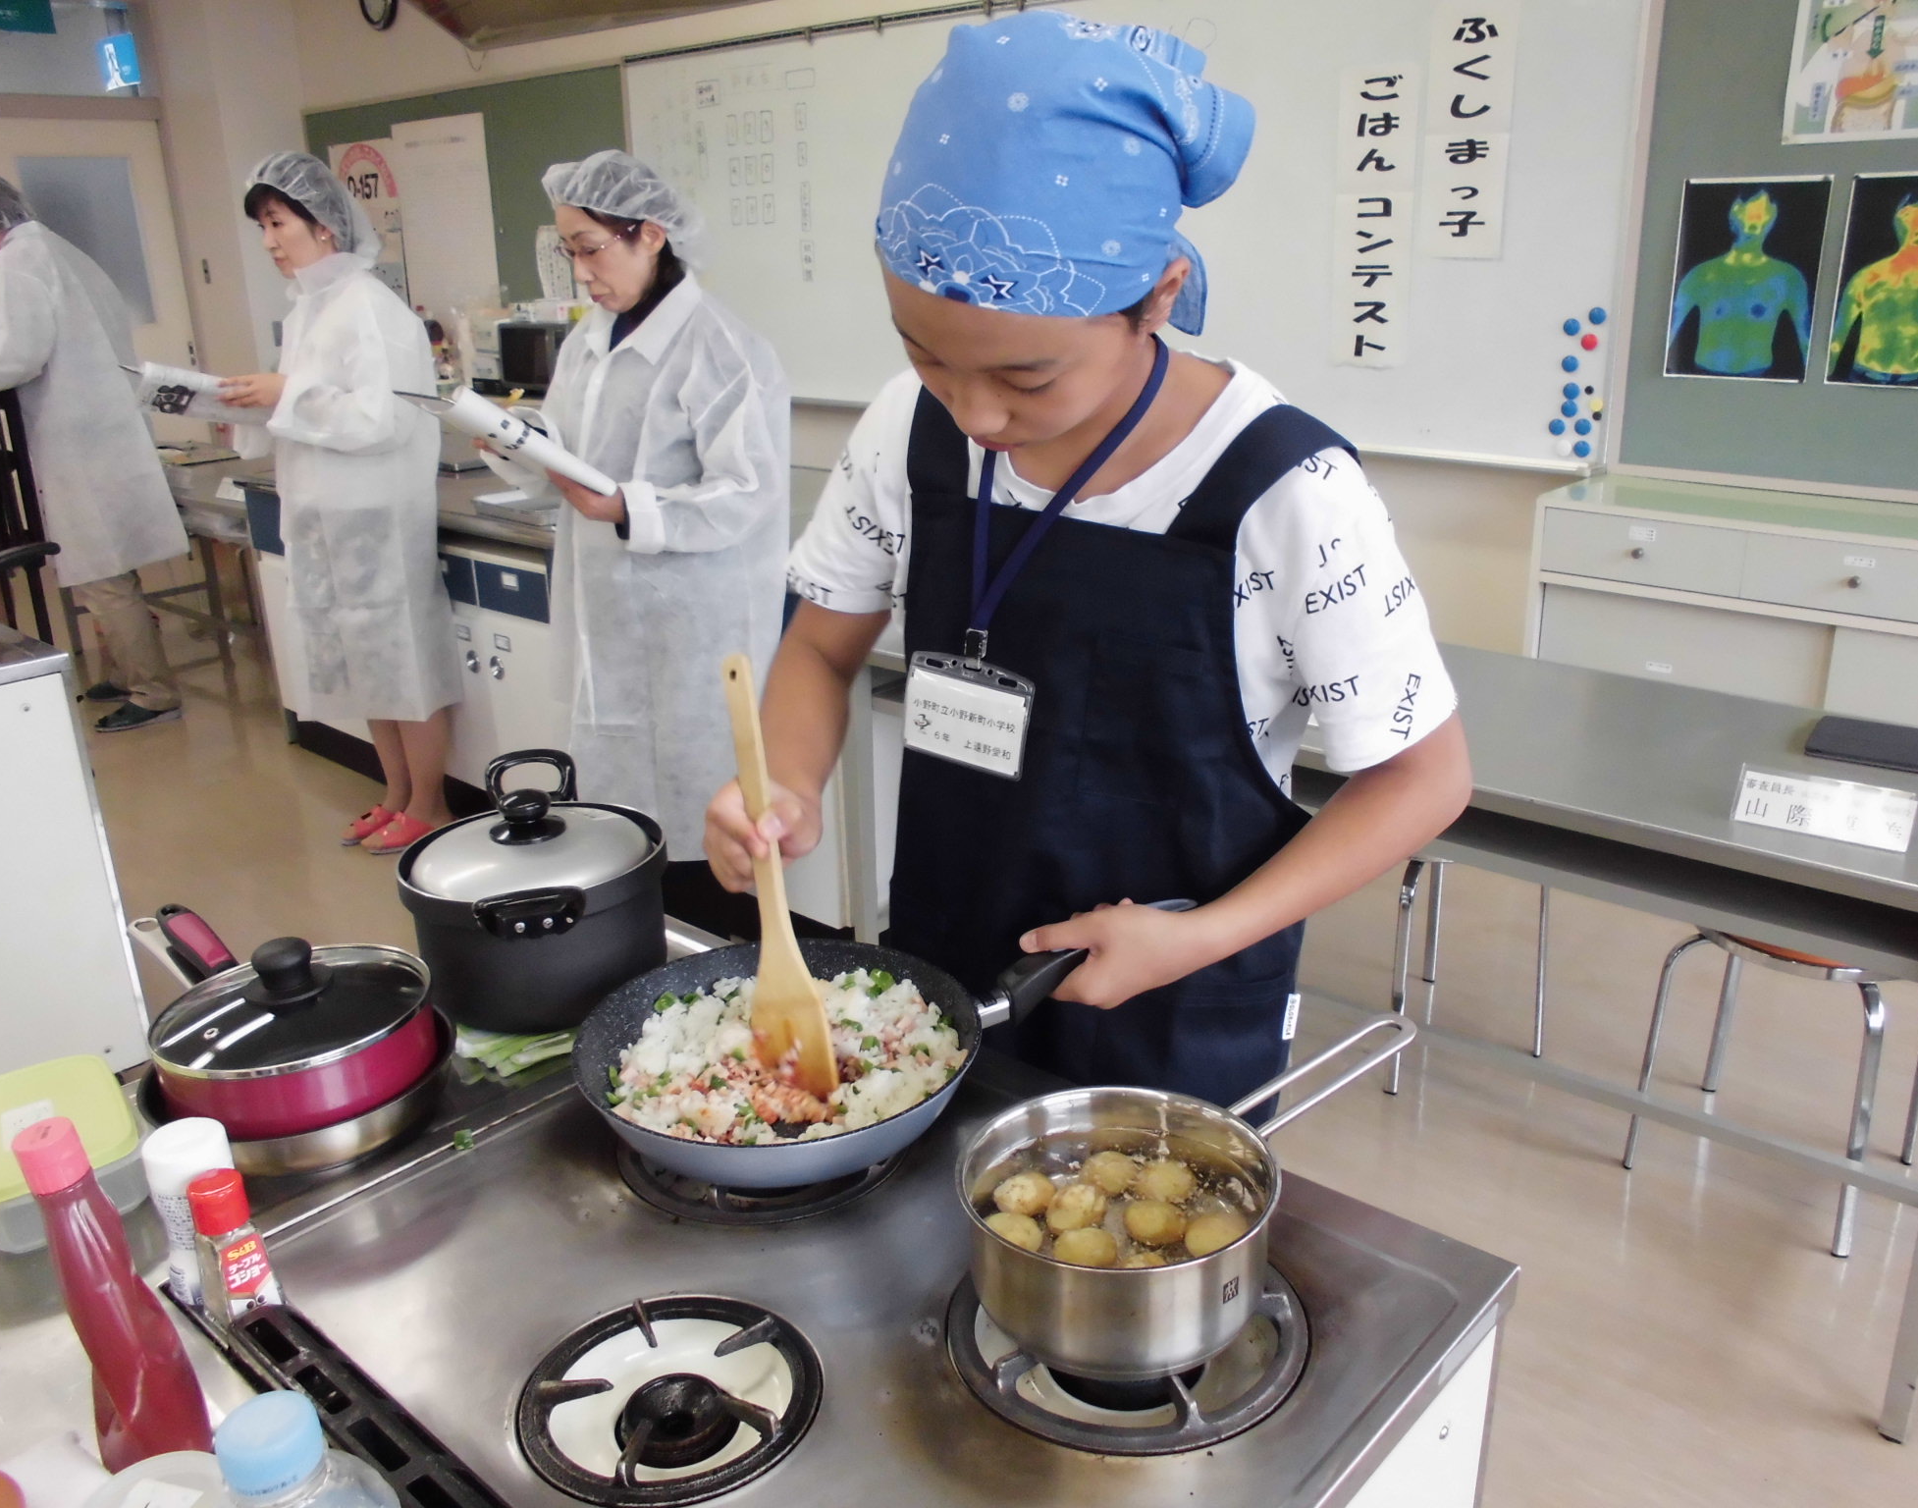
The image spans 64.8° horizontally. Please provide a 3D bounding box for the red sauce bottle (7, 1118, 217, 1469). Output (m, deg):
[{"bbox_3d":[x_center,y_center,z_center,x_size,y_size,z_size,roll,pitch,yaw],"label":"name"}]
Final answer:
[{"bbox_3d":[-0.428,0.270,0.770,0.062,0.198,0.055,-13,22,-28],"label":"red sauce bottle"}]

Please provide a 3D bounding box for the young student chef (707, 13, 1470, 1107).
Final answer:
[{"bbox_3d":[0.083,0.231,1.202,0.500,1.500,0.440,11,23,33],"label":"young student chef"}]

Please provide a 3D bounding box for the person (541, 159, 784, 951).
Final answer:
[{"bbox_3d":[-0.505,-0.270,2.693,0.390,1.510,0.470,-18,24,-38],"label":"person"}]

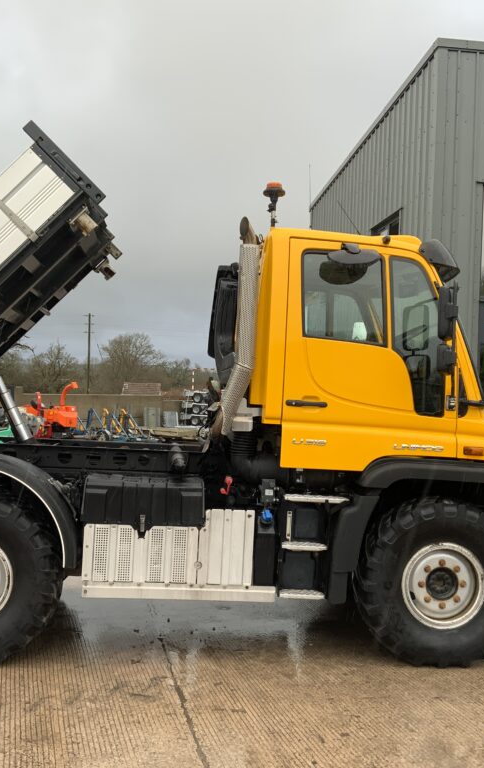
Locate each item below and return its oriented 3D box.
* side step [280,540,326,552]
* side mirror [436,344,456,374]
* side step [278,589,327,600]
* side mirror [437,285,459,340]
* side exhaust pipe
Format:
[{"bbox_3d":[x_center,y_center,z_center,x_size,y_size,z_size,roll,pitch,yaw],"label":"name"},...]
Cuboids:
[{"bbox_3d":[0.403,1.057,5.580,0.290,0.035,0.150,2,0,-7],"label":"side step"},{"bbox_3d":[1.285,-0.154,5.390,0.115,0.185,0.195,2,0,12],"label":"side mirror"},{"bbox_3d":[0.391,1.362,5.550,0.290,0.035,0.150,2,0,-7],"label":"side step"},{"bbox_3d":[1.288,-0.449,5.390,0.115,0.345,0.205,2,0,12],"label":"side mirror"},{"bbox_3d":[-0.029,-0.357,5.620,0.300,1.470,0.180,2,0,-7],"label":"side exhaust pipe"}]

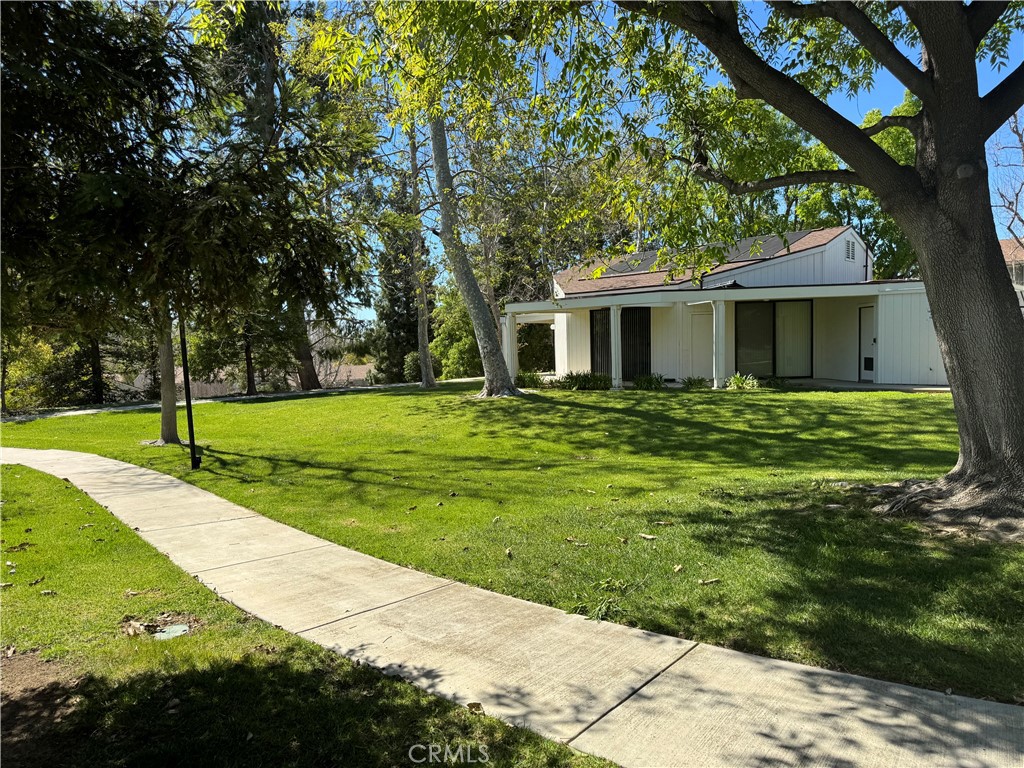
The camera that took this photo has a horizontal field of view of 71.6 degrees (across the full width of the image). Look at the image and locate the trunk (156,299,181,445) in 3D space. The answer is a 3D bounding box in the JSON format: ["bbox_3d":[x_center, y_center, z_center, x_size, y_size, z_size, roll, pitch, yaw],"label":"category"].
[{"bbox_3d":[-6.104,-0.222,12.617,0.400,2.600,0.380,-3,4,-26],"label":"trunk"}]

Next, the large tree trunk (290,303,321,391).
[{"bbox_3d":[-6.952,-1.263,23.904,0.920,3.000,0.800,-2,4,-16],"label":"large tree trunk"}]

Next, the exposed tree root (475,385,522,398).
[{"bbox_3d":[-0.380,0.211,19.990,1.350,0.320,1.200,-1,4,0],"label":"exposed tree root"}]

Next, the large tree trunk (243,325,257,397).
[{"bbox_3d":[-8.291,-0.742,22.426,0.400,2.300,0.380,-3,4,-20],"label":"large tree trunk"}]

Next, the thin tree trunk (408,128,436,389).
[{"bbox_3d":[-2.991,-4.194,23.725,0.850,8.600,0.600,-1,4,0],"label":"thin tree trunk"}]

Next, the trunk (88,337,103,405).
[{"bbox_3d":[-12.281,-0.398,20.934,0.380,2.050,0.380,-3,4,-30],"label":"trunk"}]

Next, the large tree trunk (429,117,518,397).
[{"bbox_3d":[-1.071,-3.547,19.754,2.200,7.700,1.200,-1,4,0],"label":"large tree trunk"}]

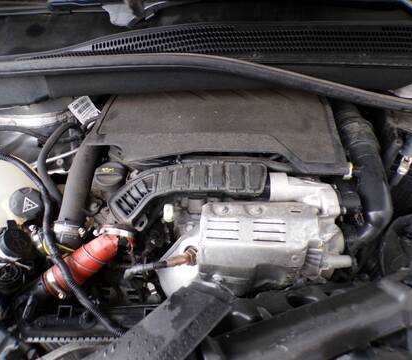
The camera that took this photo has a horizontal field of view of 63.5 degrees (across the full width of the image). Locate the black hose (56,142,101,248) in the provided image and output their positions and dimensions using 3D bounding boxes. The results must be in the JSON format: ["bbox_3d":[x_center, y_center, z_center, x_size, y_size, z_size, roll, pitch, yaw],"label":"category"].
[{"bbox_3d":[-0.262,0.032,0.685,0.060,0.060,0.215,13,83,3],"label":"black hose"}]

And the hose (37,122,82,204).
[{"bbox_3d":[-0.317,-0.036,0.720,0.088,0.050,0.175,0,74,0],"label":"hose"}]

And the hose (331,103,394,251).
[{"bbox_3d":[0.329,-0.003,0.700,0.095,0.085,0.320,-6,77,-2],"label":"hose"}]

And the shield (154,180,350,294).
[{"bbox_3d":[0.097,0.115,0.665,0.330,0.175,0.150,2,43,2],"label":"shield"}]

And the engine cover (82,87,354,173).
[{"bbox_3d":[0.024,-0.107,0.765,0.500,0.080,0.260,2,43,2],"label":"engine cover"}]

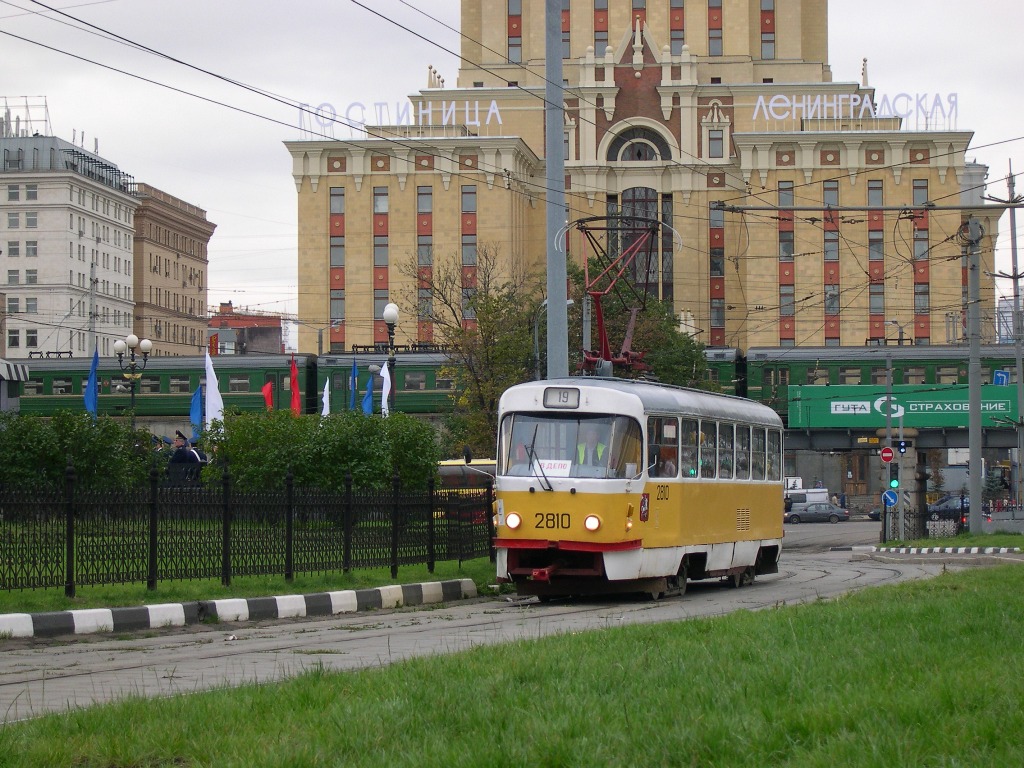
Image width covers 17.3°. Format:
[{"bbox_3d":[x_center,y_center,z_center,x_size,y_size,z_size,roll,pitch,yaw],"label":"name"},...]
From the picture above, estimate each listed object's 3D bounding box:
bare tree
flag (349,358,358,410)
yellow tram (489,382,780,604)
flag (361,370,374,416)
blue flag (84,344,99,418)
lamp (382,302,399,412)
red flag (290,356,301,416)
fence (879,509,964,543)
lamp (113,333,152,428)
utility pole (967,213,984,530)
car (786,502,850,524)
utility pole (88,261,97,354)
[{"bbox_3d":[-1.457,0.011,117.845,5.000,9.930,5.000,0,-2,0],"label":"bare tree"},{"bbox_3d":[-4.042,0.089,86.000,0.270,1.500,0.200,0,-2,0],"label":"flag"},{"bbox_3d":[2.200,1.630,51.400,2.500,3.080,14.000,-1,-2,13],"label":"yellow tram"},{"bbox_3d":[-4.071,0.282,95.000,0.400,1.350,0.220,0,-2,0],"label":"flag"},{"bbox_3d":[-9.874,-0.035,79.000,0.380,1.800,0.200,0,-2,0],"label":"blue flag"},{"bbox_3d":[-3.475,0.895,96.899,0.450,6.480,1.250,0,-2,-6],"label":"lamp"},{"bbox_3d":[-5.264,0.097,82.000,0.270,1.600,0.200,0,-2,0],"label":"red flag"},{"bbox_3d":[13.789,4.741,113.000,2.900,1.220,0.120,0,-2,0],"label":"fence"},{"bbox_3d":[-12.810,1.490,113.899,1.340,6.460,0.500,0,-2,0],"label":"lamp"},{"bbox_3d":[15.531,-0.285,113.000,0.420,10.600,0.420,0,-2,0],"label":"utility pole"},{"bbox_3d":[20.587,8.766,228.000,4.450,1.420,1.750,0,-2,-9],"label":"car"},{"bbox_3d":[-23.107,-1.697,185.841,0.400,10.240,0.400,0,-2,0],"label":"utility pole"}]

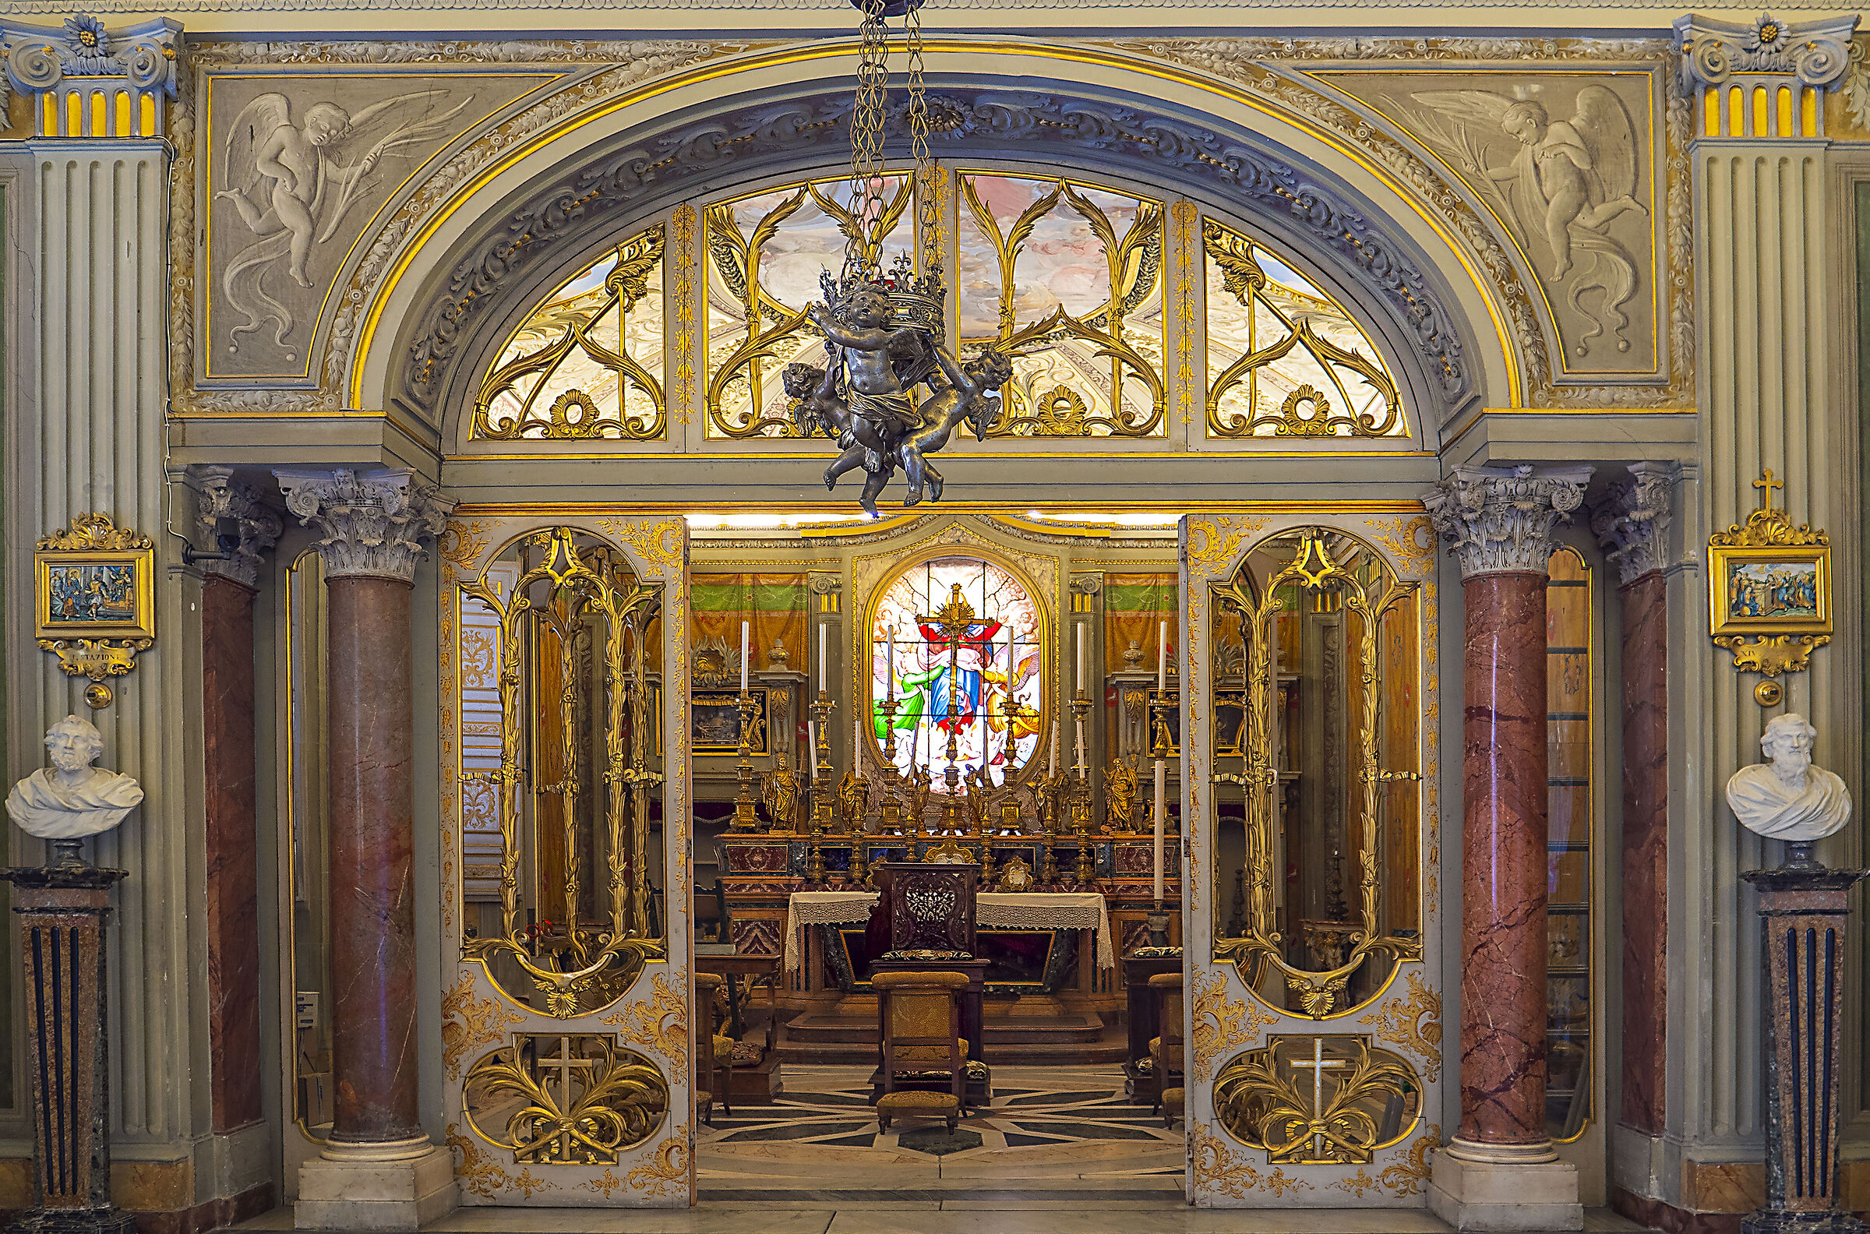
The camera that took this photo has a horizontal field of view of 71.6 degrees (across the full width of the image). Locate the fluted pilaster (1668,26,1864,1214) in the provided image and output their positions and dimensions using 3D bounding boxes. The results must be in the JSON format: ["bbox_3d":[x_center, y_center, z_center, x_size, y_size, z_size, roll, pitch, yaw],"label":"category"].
[{"bbox_3d":[3.300,0.030,5.170,0.720,4.770,0.320,0,-1,0],"label":"fluted pilaster"}]

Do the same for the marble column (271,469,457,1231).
[{"bbox_3d":[-2.554,1.032,5.850,0.580,3.260,0.580,0,-3,1],"label":"marble column"}]

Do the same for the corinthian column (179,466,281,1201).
[{"bbox_3d":[-2.980,0.820,5.500,0.220,2.760,0.440,0,-1,0],"label":"corinthian column"}]

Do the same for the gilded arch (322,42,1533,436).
[{"bbox_3d":[-0.030,-1.530,5.400,4.860,1.560,0.460,0,-1,0],"label":"gilded arch"}]

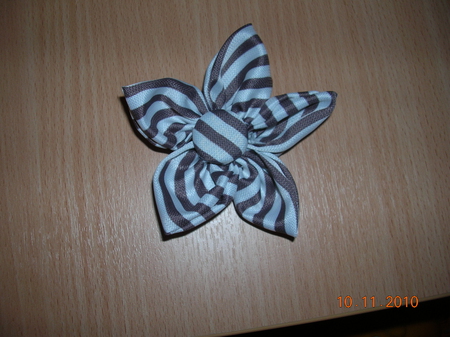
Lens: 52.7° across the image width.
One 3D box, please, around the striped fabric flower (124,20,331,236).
[{"bbox_3d":[0.003,-0.021,0.224,0.108,0.028,0.110,0,79,-2],"label":"striped fabric flower"}]

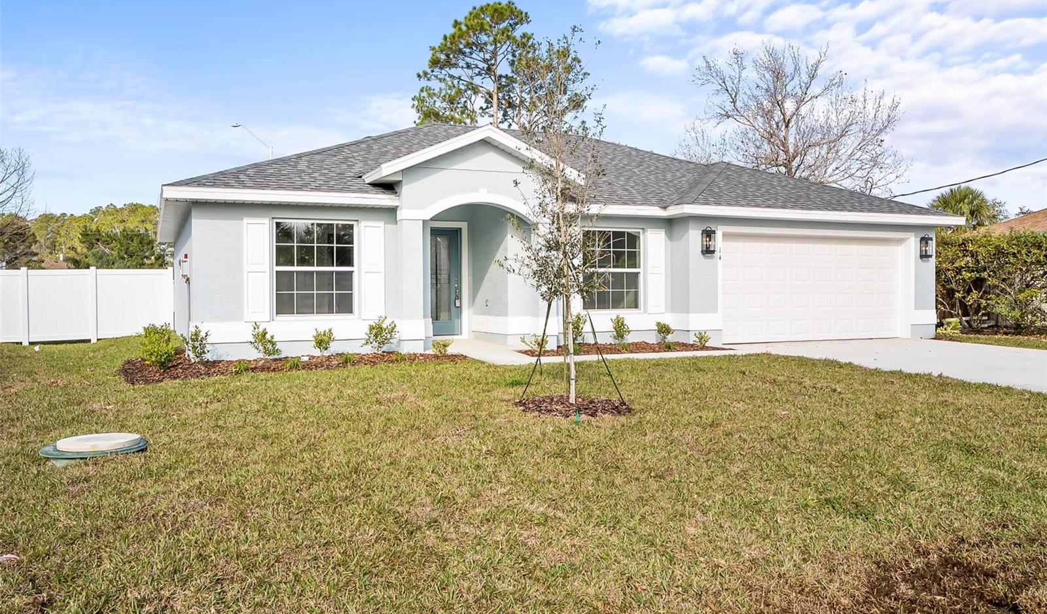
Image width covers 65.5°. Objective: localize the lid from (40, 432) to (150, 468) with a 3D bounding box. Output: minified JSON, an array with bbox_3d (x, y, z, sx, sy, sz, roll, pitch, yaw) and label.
[{"bbox_3d":[-3.470,1.139,6.564,0.770,0.150,0.770,0,2,0],"label":"lid"}]

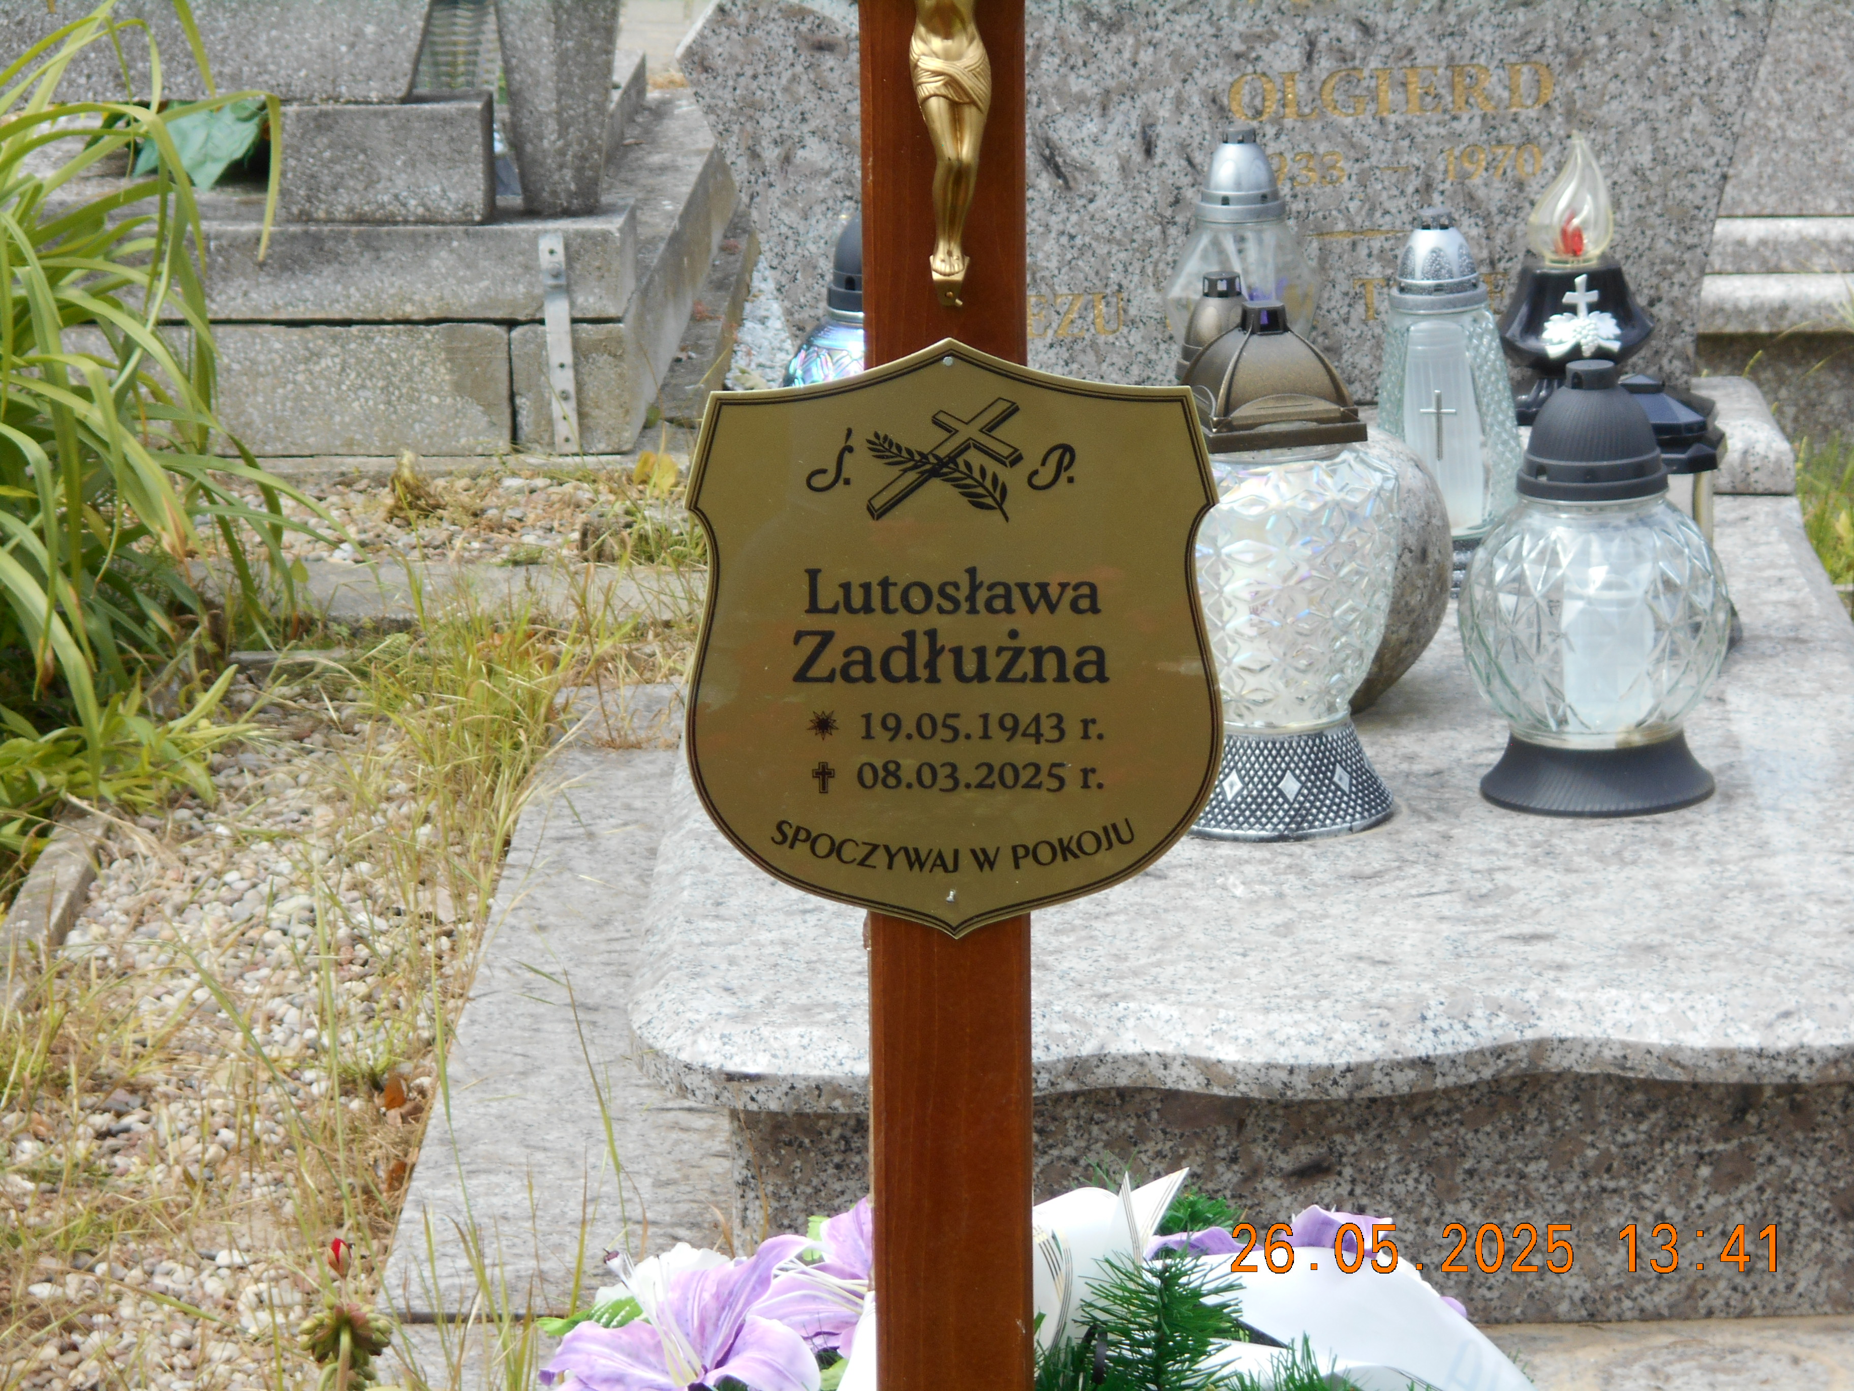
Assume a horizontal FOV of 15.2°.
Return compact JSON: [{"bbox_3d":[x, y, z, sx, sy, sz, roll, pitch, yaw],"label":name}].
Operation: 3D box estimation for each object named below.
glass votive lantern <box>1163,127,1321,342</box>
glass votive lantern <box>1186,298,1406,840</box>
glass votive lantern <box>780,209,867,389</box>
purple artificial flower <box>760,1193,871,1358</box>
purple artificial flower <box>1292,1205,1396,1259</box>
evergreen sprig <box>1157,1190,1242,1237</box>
[{"bbox_3d":[0.247,-0.330,5.446,0.121,0.228,0.121,-1,14,3],"label":"glass votive lantern"},{"bbox_3d":[0.220,-0.089,4.481,0.168,0.334,0.168,-5,15,-13],"label":"glass votive lantern"},{"bbox_3d":[-0.034,-0.243,5.262,0.166,0.259,0.166,-2,14,0],"label":"glass votive lantern"},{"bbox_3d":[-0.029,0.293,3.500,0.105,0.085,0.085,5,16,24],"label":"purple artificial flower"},{"bbox_3d":[0.214,0.286,3.600,0.075,0.050,0.070,-1,14,3],"label":"purple artificial flower"},{"bbox_3d":[0.140,0.274,3.600,0.060,0.045,0.060,-1,14,2],"label":"evergreen sprig"}]

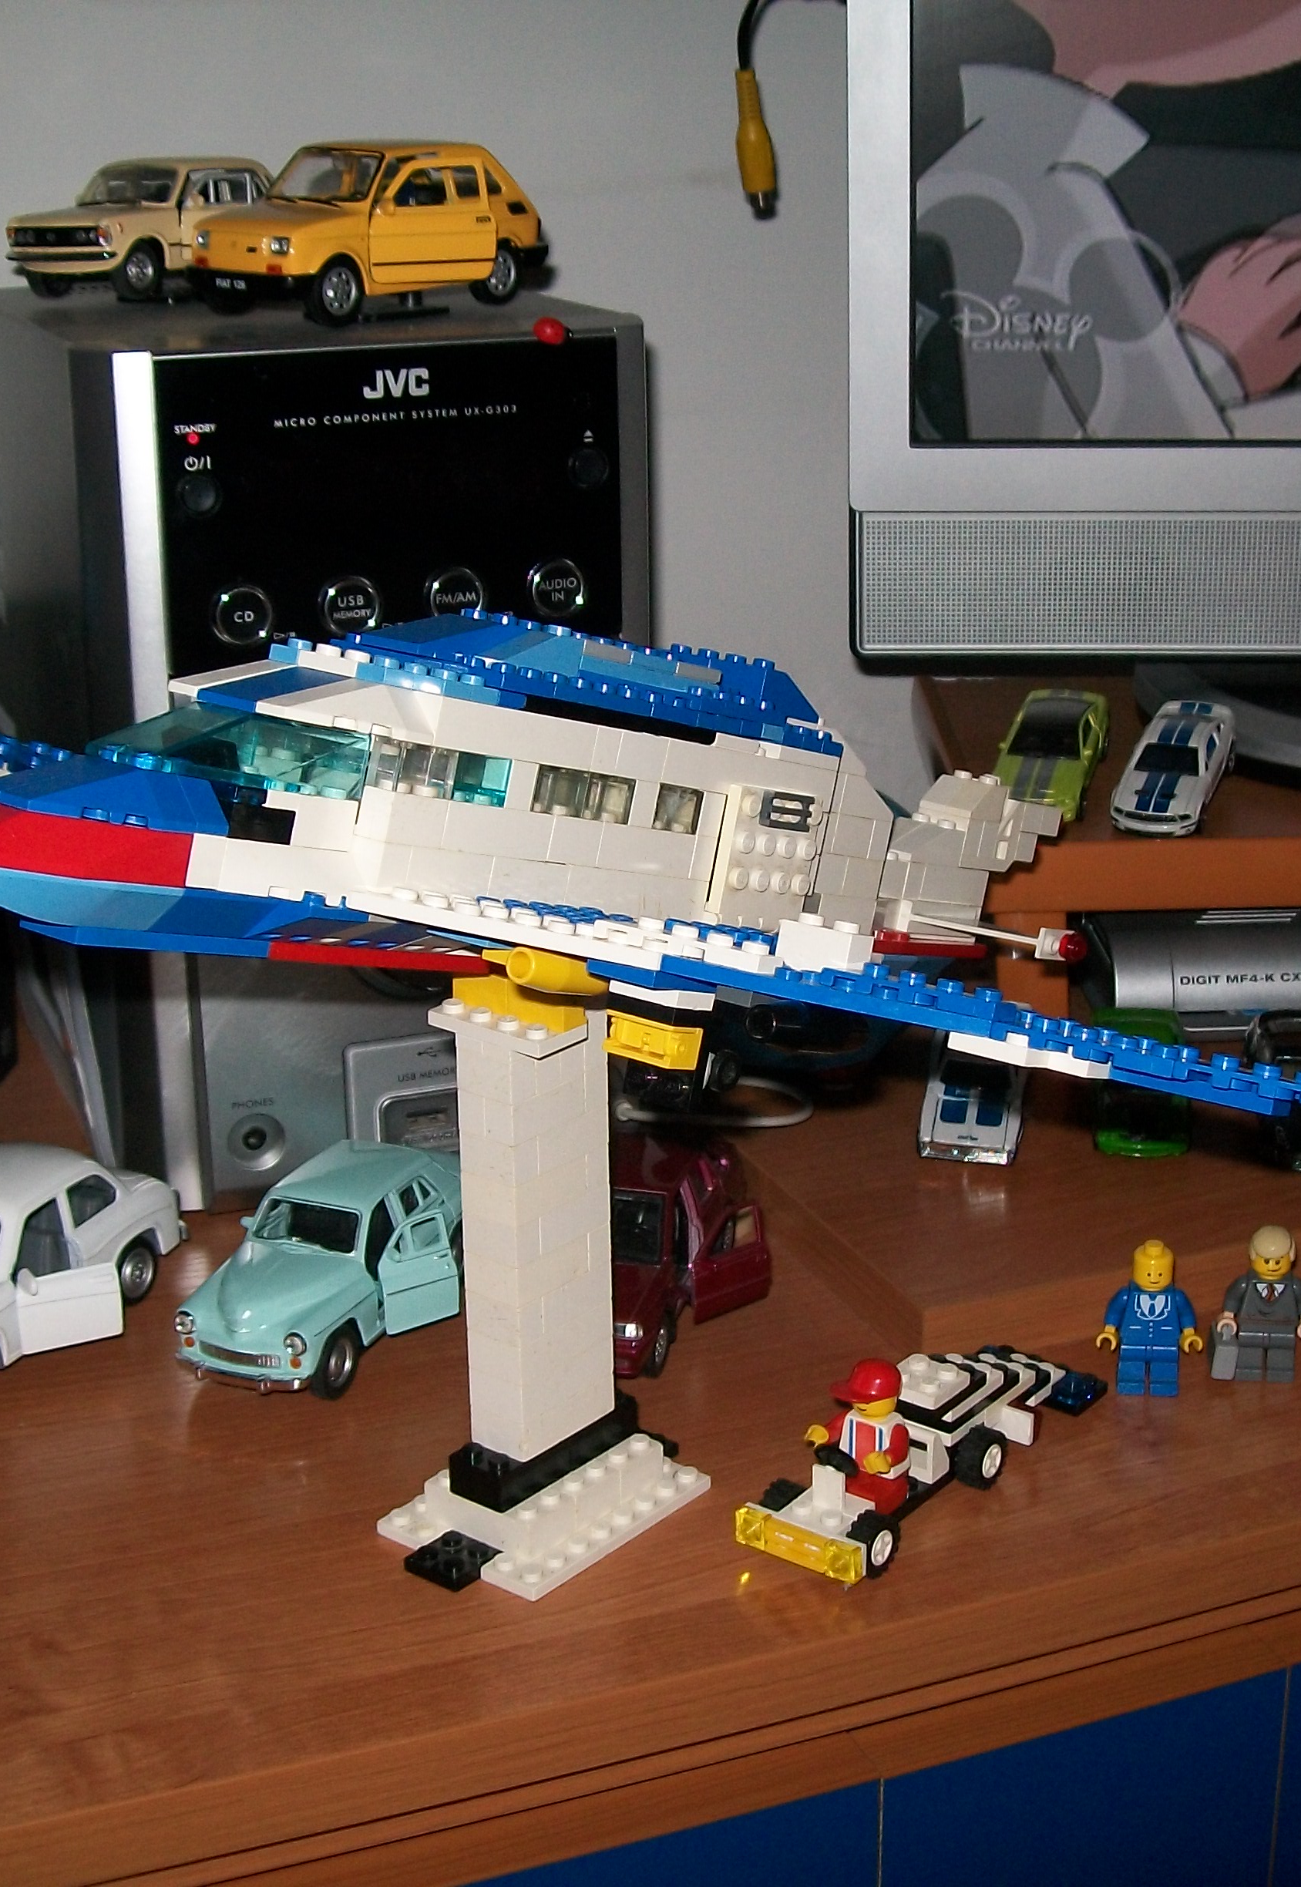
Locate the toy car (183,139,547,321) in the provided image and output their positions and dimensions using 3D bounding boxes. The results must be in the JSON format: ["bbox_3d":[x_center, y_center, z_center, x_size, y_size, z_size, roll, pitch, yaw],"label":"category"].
[{"bbox_3d":[-0.086,-0.222,0.814,0.055,0.050,0.115,13,23,39],"label":"toy car"}]

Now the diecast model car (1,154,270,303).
[{"bbox_3d":[-0.152,-0.236,0.859,0.046,0.041,0.117,10,21,30],"label":"diecast model car"}]

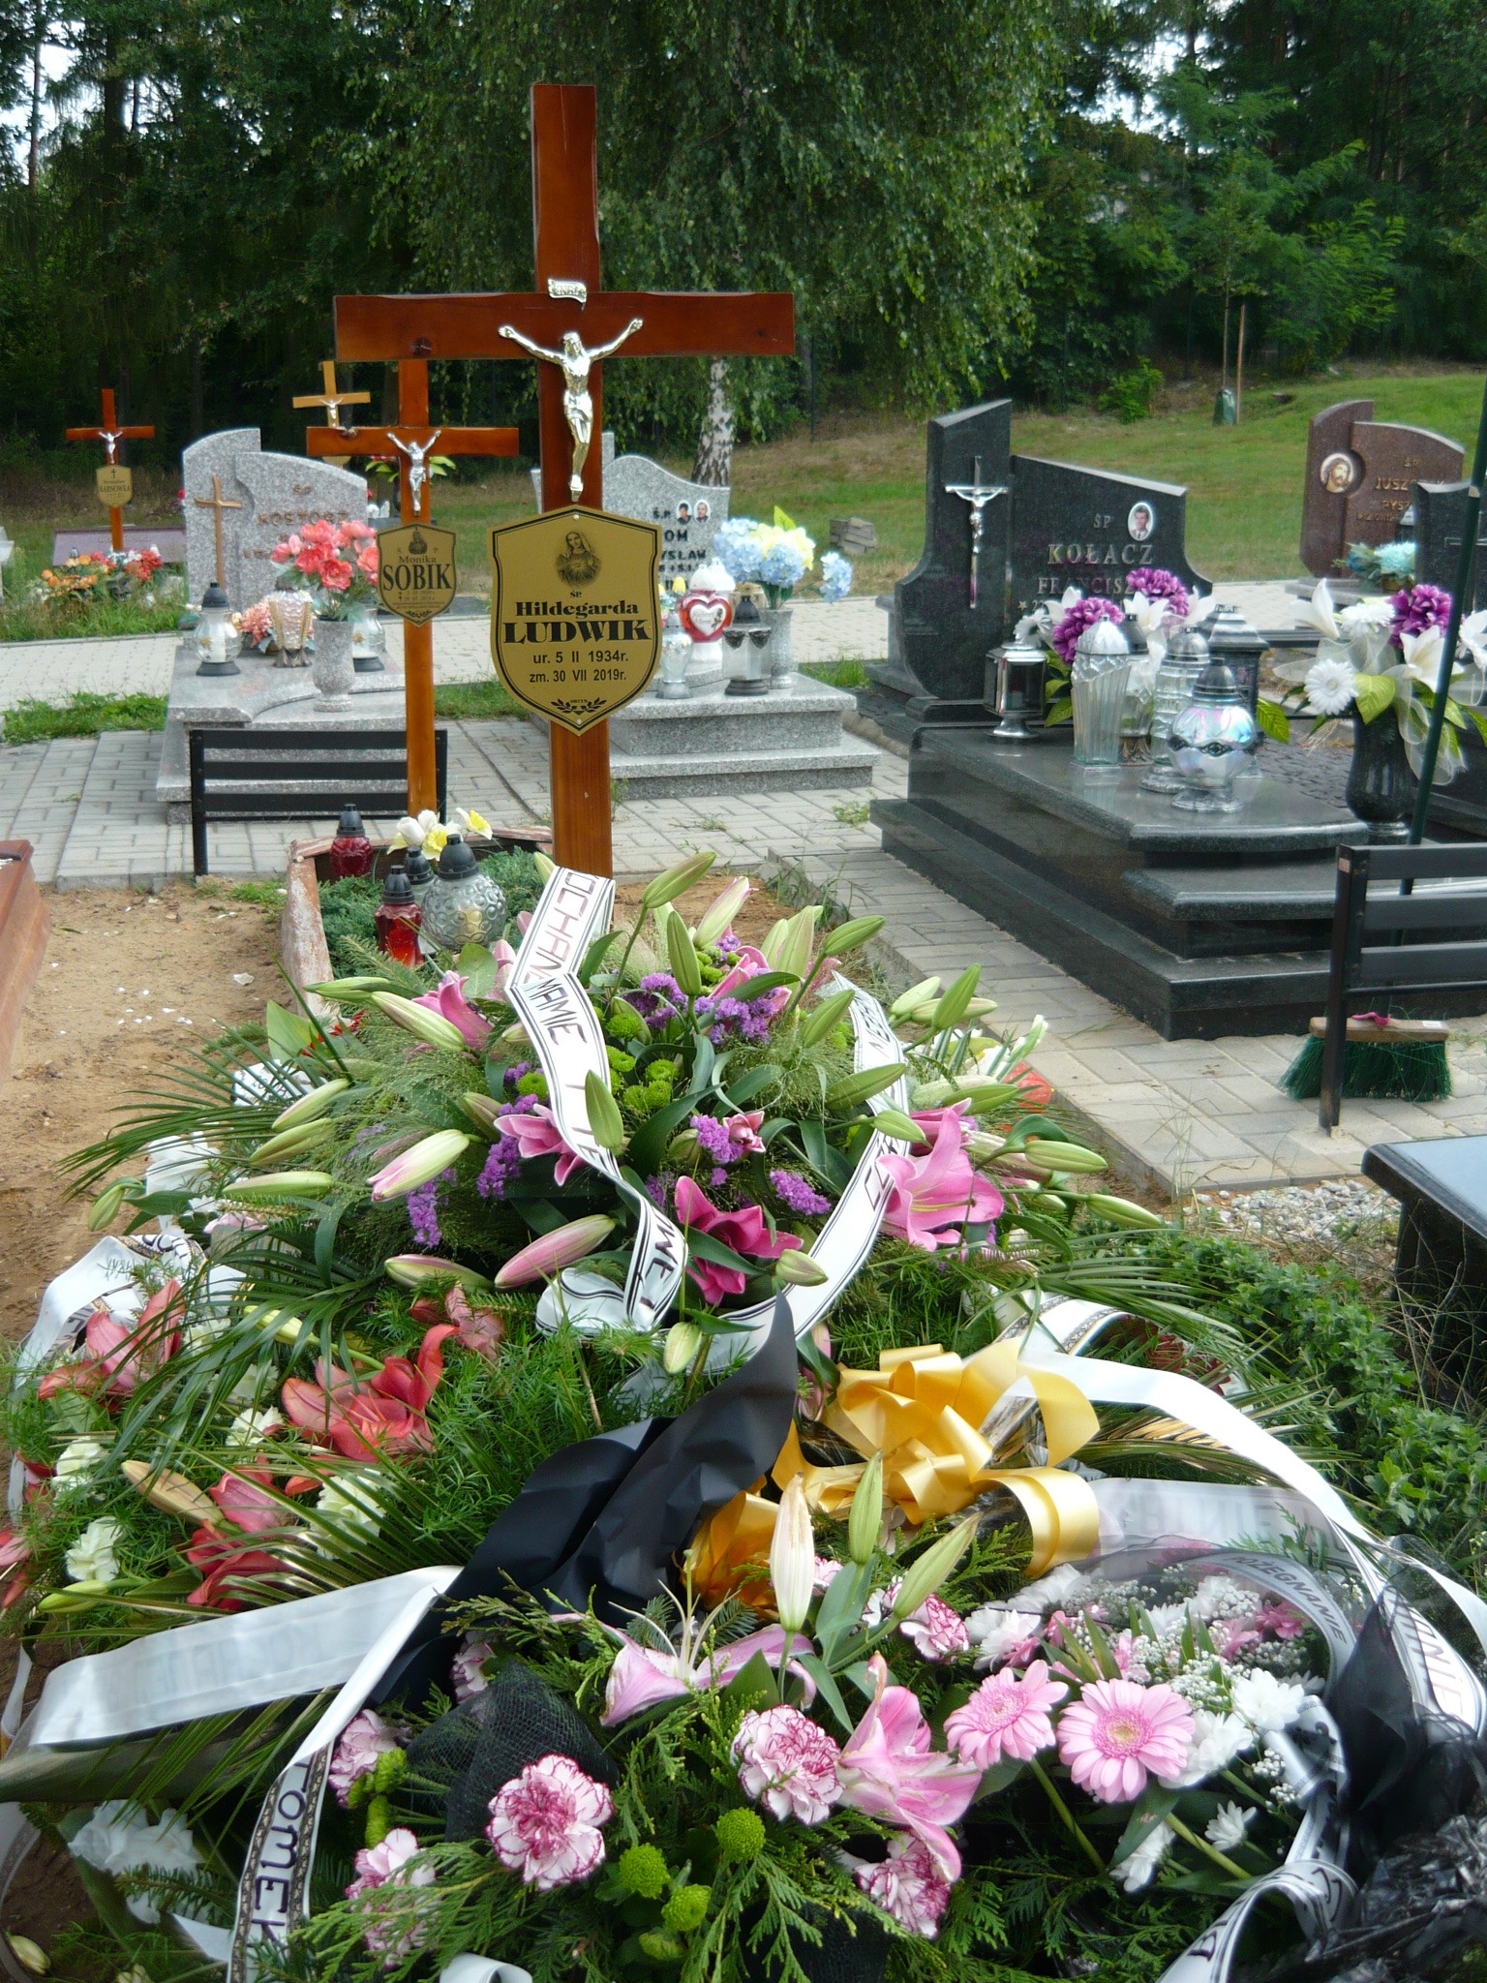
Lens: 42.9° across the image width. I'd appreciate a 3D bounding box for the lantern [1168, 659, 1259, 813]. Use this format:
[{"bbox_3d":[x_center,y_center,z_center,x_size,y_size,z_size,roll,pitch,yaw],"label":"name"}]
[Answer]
[{"bbox_3d":[1.106,-0.599,4.440,0.212,0.348,0.212,-4,16,-15],"label":"lantern"}]

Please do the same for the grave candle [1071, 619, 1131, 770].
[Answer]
[{"bbox_3d":[0.924,-0.768,4.870,0.150,0.375,0.150,-4,16,-13],"label":"grave candle"}]

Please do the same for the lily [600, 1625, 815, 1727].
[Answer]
[{"bbox_3d":[-0.025,0.474,1.310,0.142,0.060,0.100,0,15,0],"label":"lily"}]

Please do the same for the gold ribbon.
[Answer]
[{"bbox_3d":[0.153,0.350,1.420,0.225,0.130,0.140,2,16,5],"label":"gold ribbon"}]

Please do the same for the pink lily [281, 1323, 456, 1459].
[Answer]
[{"bbox_3d":[-0.314,0.333,1.580,0.140,0.085,0.110,2,37,-2],"label":"pink lily"}]

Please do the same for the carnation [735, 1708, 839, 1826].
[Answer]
[{"bbox_3d":[0.029,0.512,1.250,0.072,0.058,0.070,2,44,-2],"label":"carnation"}]

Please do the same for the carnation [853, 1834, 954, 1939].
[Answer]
[{"bbox_3d":[0.101,0.568,1.200,0.066,0.066,0.055,1,-21,3],"label":"carnation"}]

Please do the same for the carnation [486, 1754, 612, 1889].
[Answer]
[{"bbox_3d":[-0.123,0.527,1.200,0.077,0.072,0.058,0,15,0],"label":"carnation"}]

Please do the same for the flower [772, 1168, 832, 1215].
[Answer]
[{"bbox_3d":[0.059,0.203,1.930,0.062,0.043,0.045,-3,16,-11],"label":"flower"}]

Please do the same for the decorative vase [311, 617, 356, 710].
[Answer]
[{"bbox_3d":[-1.428,-1.144,6.600,0.148,0.310,0.148,-4,16,-15],"label":"decorative vase"}]

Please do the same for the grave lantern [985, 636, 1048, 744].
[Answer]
[{"bbox_3d":[0.769,-0.848,5.320,0.165,0.295,0.155,-4,16,-15],"label":"grave lantern"}]

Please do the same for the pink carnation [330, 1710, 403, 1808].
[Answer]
[{"bbox_3d":[-0.252,0.507,1.250,0.056,0.064,0.052,0,15,0],"label":"pink carnation"}]

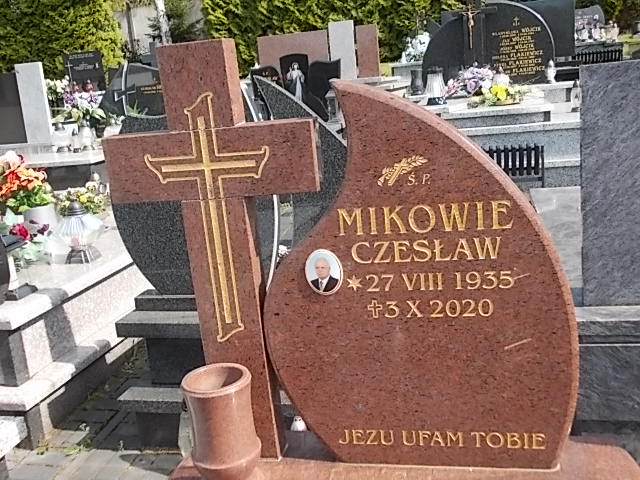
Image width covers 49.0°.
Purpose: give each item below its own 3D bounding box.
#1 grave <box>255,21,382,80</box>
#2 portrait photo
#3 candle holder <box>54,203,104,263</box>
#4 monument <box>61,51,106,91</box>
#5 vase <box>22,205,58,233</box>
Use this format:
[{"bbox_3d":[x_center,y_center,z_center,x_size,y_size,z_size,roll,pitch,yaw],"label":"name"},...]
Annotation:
[{"bbox_3d":[-0.006,-2.416,9.100,1.580,0.740,0.220,-2,13,14],"label":"grave"},{"bbox_3d":[0.009,0.068,1.495,0.082,0.102,0.010,-3,13,13],"label":"portrait photo"},{"bbox_3d":[-1.193,-0.052,3.444,0.205,0.285,0.205,-2,13,14],"label":"candle holder"},{"bbox_3d":[-3.211,-2.289,9.600,0.580,0.600,0.100,-2,13,14],"label":"monument"},{"bbox_3d":[-1.635,-0.108,4.119,0.185,0.180,0.185,-2,13,14],"label":"vase"}]

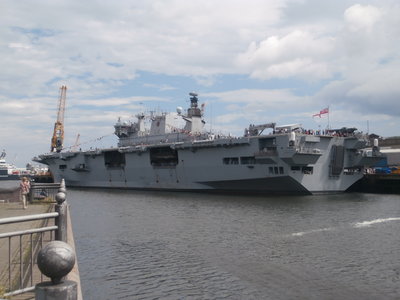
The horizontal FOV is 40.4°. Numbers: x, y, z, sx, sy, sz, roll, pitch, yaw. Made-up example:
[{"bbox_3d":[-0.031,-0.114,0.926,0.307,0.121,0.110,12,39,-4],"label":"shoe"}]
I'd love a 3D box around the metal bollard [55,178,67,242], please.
[{"bbox_3d":[-2.020,1.193,7.900,0.172,1.460,0.172,0,-2,0],"label":"metal bollard"}]

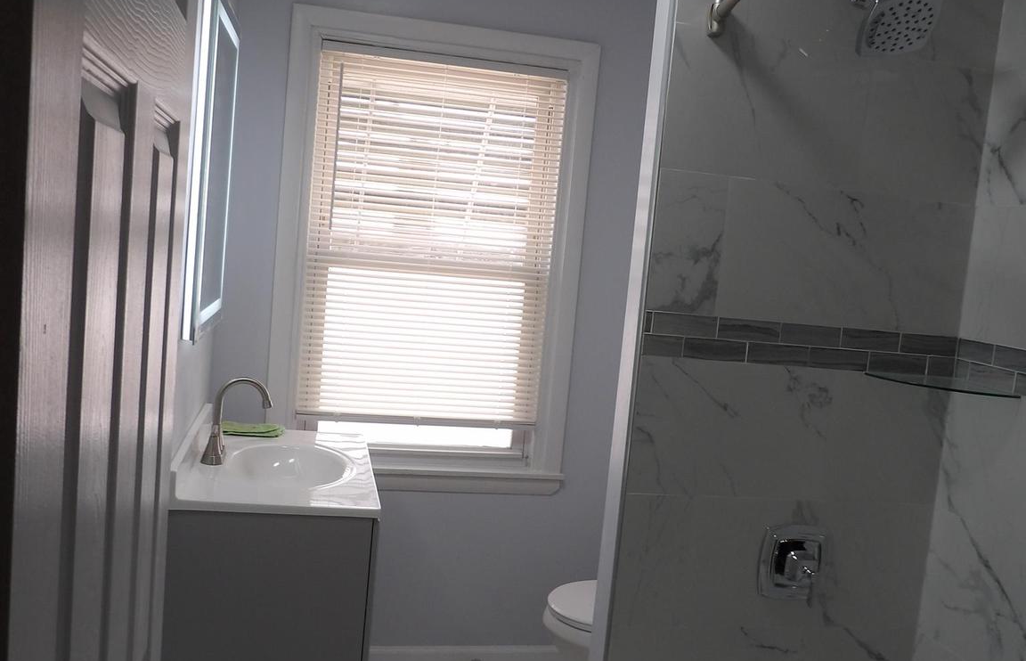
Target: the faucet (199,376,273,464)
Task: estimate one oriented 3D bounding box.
[{"bbox_3d":[-0.716,0.236,2.469,0.174,0.231,0.060,4,6,-12],"label":"faucet"}]

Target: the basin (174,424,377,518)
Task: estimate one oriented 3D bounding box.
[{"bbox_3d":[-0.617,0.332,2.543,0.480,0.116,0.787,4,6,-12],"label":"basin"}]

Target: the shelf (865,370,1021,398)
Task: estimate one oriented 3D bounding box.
[{"bbox_3d":[0.947,0.121,2.104,0.230,0.011,0.225,4,6,-12],"label":"shelf"}]

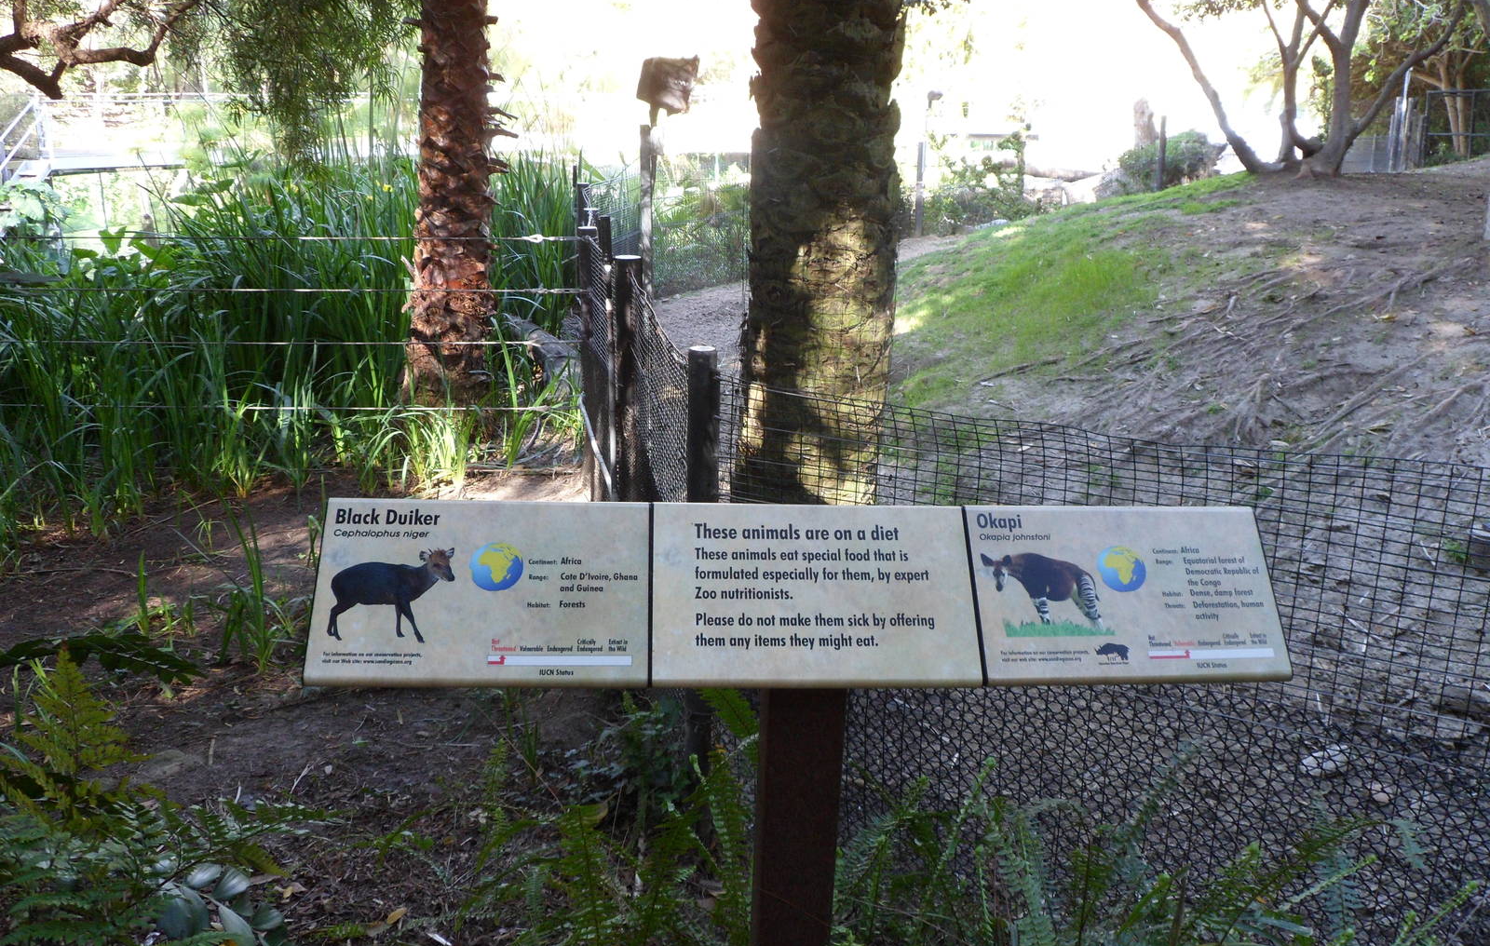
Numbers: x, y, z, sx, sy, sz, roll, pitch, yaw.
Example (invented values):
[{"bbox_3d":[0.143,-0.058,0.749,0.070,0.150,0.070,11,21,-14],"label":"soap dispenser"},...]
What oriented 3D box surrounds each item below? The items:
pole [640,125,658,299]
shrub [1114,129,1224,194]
[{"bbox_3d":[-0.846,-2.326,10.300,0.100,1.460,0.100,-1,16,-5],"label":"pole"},{"bbox_3d":[8.032,-5.872,22.000,1.950,1.180,1.600,6,16,19],"label":"shrub"}]

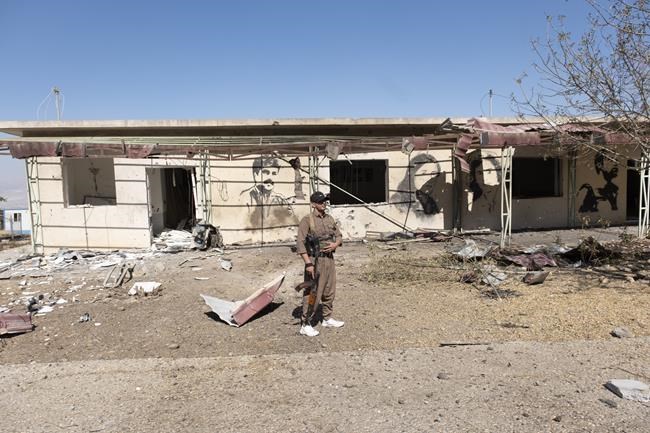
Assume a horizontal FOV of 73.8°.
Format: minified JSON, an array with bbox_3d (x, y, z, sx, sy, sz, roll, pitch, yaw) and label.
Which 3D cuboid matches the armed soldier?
[{"bbox_3d":[-0.063,0.573,5.429,0.540,1.760,0.450,-3,6,-30],"label":"armed soldier"}]

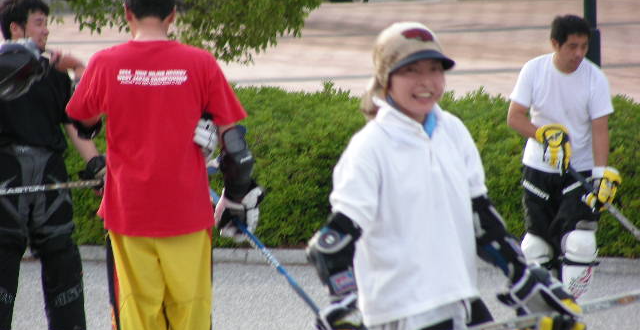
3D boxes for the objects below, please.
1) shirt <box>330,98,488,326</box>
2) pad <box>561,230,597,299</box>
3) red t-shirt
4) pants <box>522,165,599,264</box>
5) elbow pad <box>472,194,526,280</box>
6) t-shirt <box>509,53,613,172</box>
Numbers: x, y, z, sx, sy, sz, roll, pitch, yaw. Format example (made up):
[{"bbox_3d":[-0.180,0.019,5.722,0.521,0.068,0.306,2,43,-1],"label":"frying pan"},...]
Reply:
[{"bbox_3d":[0.247,0.128,19.400,0.460,0.630,0.300,-1,1,-27],"label":"shirt"},{"bbox_3d":[1.302,0.501,35.400,0.180,0.360,0.170,0,1,-6],"label":"pad"},{"bbox_3d":[-0.566,-0.092,24.300,0.620,0.690,0.320,0,1,5],"label":"red t-shirt"},{"bbox_3d":[1.215,0.245,35.500,0.390,0.530,0.280,0,1,-9],"label":"pants"},{"bbox_3d":[0.496,0.197,19.400,0.150,0.270,0.140,-30,-8,42],"label":"elbow pad"},{"bbox_3d":[1.215,-0.265,35.500,0.530,0.600,0.280,0,1,-6],"label":"t-shirt"}]

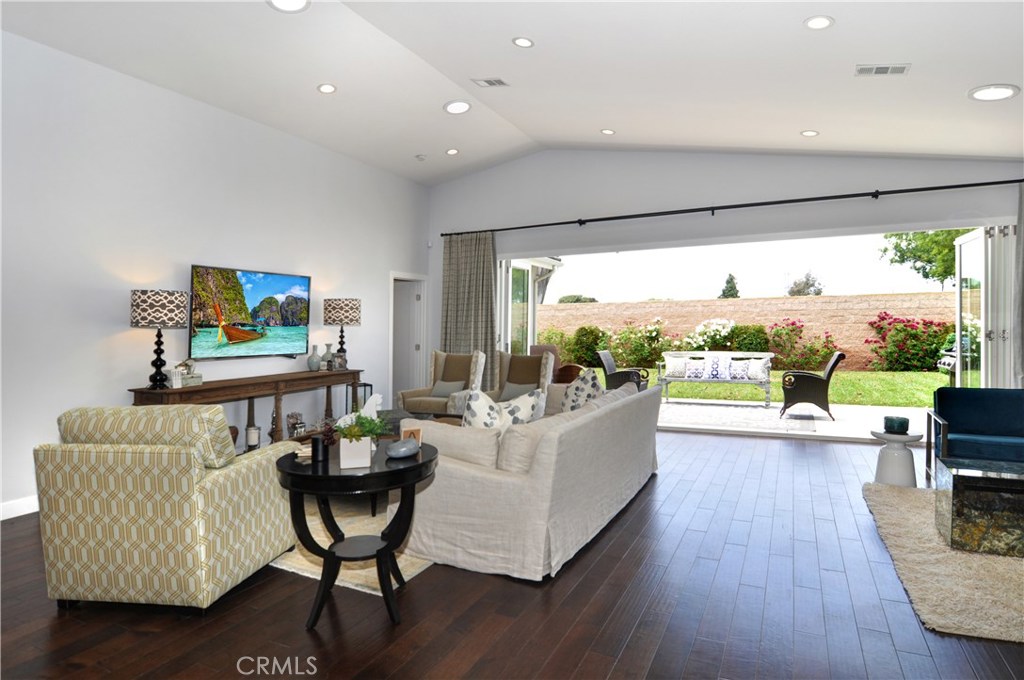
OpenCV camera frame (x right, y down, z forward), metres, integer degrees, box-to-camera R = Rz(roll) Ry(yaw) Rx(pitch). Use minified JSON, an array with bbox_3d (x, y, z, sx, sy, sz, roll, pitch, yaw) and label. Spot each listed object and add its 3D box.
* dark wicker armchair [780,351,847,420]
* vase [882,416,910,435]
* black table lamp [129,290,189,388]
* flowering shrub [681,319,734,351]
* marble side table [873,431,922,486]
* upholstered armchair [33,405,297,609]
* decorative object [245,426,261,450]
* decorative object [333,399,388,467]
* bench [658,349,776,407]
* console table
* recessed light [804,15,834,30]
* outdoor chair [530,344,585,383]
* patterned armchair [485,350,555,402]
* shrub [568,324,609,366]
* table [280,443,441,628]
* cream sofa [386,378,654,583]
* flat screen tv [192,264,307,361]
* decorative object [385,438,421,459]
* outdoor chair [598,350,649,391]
[{"bbox_3d":[4.429,0.653,7.663,0.890,0.980,0.660,1,2,21],"label":"dark wicker armchair"},{"bbox_3d":[3.173,0.708,4.220,0.165,0.130,0.165,1,2,37],"label":"vase"},{"bbox_3d":[-2.947,-0.013,4.269,0.390,0.820,0.390,1,2,29],"label":"black table lamp"},{"bbox_3d":[5.416,0.129,14.183,1.450,1.380,1.200,0,1,24],"label":"flowering shrub"},{"bbox_3d":[3.316,1.014,4.398,0.370,0.475,0.370,1,2,29],"label":"marble side table"},{"bbox_3d":[-1.814,0.819,2.828,0.860,0.950,0.800,0,2,10],"label":"upholstered armchair"},{"bbox_3d":[-2.554,0.981,5.032,0.140,0.250,0.140,1,2,29],"label":"decorative object"},{"bbox_3d":[-0.702,0.438,2.370,0.240,0.310,0.200,0,2,-17],"label":"decorative object"},{"bbox_3d":[3.718,0.697,9.392,1.880,0.940,0.620,0,1,24],"label":"bench"},{"bbox_3d":[-2.472,0.817,5.142,0.500,0.850,2.220,0,1,27],"label":"console table"},{"bbox_3d":[2.105,-2.173,3.500,0.190,0.030,0.190,10,6,28],"label":"recessed light"},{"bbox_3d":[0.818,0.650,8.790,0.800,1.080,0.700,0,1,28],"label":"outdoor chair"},{"bbox_3d":[-0.012,0.677,6.490,0.800,1.060,0.870,0,1,29],"label":"patterned armchair"},{"bbox_3d":[2.304,0.172,15.200,1.200,1.300,1.150,1,2,29],"label":"shrub"},{"bbox_3d":[-0.737,0.919,2.443,0.740,0.735,0.740,0,1,0],"label":"table"},{"bbox_3d":[0.328,0.839,3.947,1.020,0.830,2.300,0,1,28],"label":"cream sofa"},{"bbox_3d":[-2.601,-0.265,5.209,0.070,0.830,1.310,6,5,29],"label":"flat screen tv"},{"bbox_3d":[-0.530,0.507,2.471,0.165,0.075,0.110,-1,2,-27],"label":"decorative object"},{"bbox_3d":[1.890,0.628,8.574,0.790,0.910,0.660,0,2,22],"label":"outdoor chair"}]

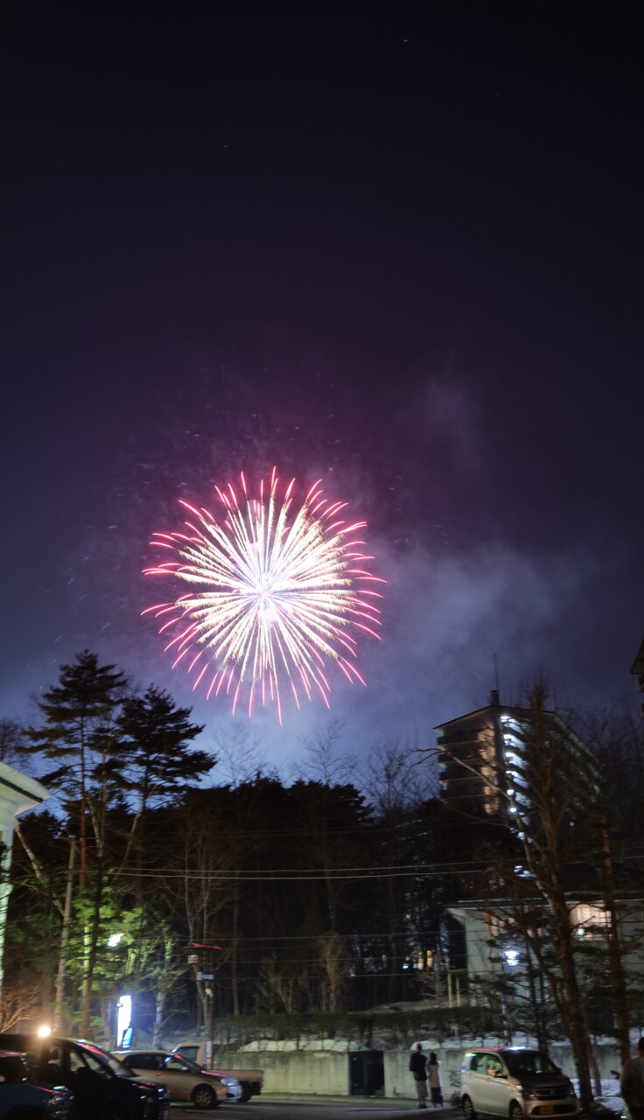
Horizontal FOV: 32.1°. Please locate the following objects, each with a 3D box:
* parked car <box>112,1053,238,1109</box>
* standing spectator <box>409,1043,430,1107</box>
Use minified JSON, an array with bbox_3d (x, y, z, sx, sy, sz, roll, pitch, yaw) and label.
[{"bbox_3d":[-4.593,16.340,35.223,4.300,1.560,1.740,-5,-24,11],"label":"parked car"},{"bbox_3d":[2.929,15.504,33.642,0.520,1.740,0.340,0,-23,0],"label":"standing spectator"}]

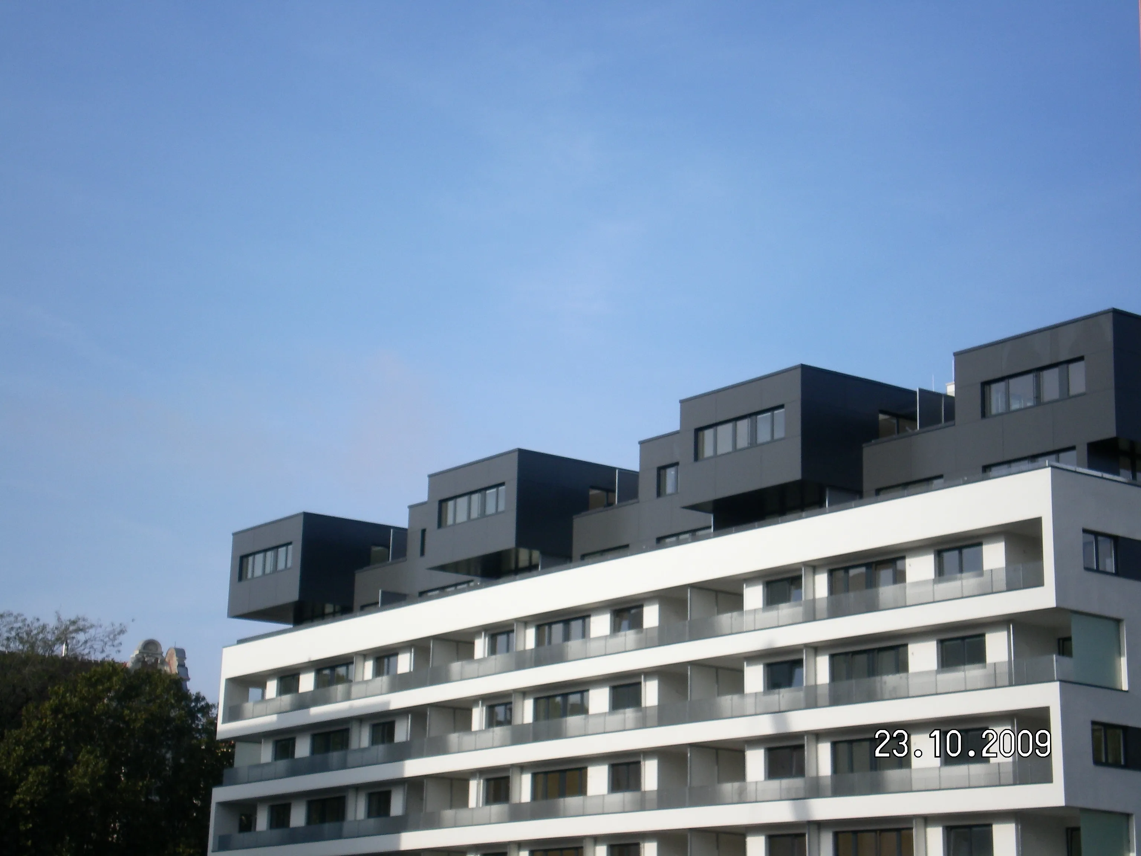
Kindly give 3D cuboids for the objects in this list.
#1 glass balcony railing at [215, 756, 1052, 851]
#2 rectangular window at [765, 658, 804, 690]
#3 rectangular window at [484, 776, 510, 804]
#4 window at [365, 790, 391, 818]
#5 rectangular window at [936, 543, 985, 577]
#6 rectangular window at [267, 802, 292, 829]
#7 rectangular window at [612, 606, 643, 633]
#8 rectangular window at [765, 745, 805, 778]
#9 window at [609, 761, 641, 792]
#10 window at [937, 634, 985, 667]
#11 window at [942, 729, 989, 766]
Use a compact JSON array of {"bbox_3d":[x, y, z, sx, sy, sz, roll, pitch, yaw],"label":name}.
[{"bbox_3d":[-1.092,15.072,87.268,0.080,0.750,50.713,12,-18,-37],"label":"glass balcony railing"},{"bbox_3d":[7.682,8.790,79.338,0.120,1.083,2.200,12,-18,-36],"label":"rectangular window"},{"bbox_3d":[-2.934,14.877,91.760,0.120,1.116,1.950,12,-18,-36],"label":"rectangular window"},{"bbox_3d":[-8.263,16.229,96.700,0.150,1.133,1.942,12,-18,-36],"label":"window"},{"bbox_3d":[12.596,4.367,72.485,0.150,1.116,1.980,12,-18,-36],"label":"rectangular window"},{"bbox_3d":[-13.577,18.176,104.845,0.120,1.143,1.903,12,-18,-36],"label":"rectangular window"},{"bbox_3d":[2.174,7.305,85.431,0.150,1.034,1.912,12,-18,-36],"label":"rectangular window"},{"bbox_3d":[7.404,11.549,77.313,0.150,1.130,1.964,12,-18,-36],"label":"rectangular window"},{"bbox_3d":[2.048,13.105,83.952,0.150,1.108,1.929,12,-18,-36],"label":"window"},{"bbox_3d":[12.778,7.386,73.041,0.120,1.128,1.928,12,-18,-36],"label":"window"},{"bbox_3d":[12.507,10.101,70.975,0.150,1.112,1.983,12,-18,-36],"label":"window"}]

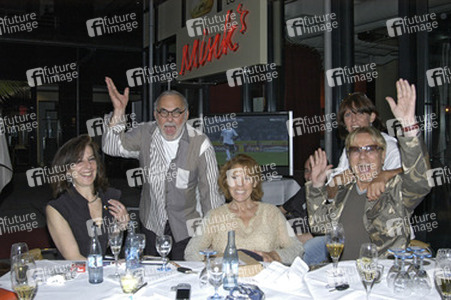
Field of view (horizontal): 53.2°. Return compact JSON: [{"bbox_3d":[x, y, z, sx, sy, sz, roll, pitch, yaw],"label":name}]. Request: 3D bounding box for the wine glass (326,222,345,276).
[{"bbox_3d":[0.439,0.393,1.800,0.074,0.200,0.074,0,2,0],"label":"wine glass"}]

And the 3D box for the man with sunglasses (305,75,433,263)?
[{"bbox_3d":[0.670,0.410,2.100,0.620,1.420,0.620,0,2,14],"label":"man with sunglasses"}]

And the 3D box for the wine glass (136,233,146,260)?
[{"bbox_3d":[-0.365,0.429,1.899,0.066,0.143,0.066,0,1,0],"label":"wine glass"}]

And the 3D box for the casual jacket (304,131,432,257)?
[{"bbox_3d":[0.682,0.241,2.150,0.600,0.630,0.420,0,2,14],"label":"casual jacket"}]

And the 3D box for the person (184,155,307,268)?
[{"bbox_3d":[0.086,0.622,2.130,0.560,1.220,0.720,0,1,3],"label":"person"}]

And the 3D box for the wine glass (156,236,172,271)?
[{"bbox_3d":[-0.249,0.418,1.840,0.067,0.141,0.067,0,2,0],"label":"wine glass"}]

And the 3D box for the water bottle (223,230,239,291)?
[{"bbox_3d":[0.019,0.395,1.620,0.056,0.207,0.056,0,2,0],"label":"water bottle"}]

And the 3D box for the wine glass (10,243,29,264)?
[{"bbox_3d":[-0.683,0.412,1.502,0.062,0.195,0.062,-1,1,0],"label":"wine glass"}]

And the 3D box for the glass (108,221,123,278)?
[{"bbox_3d":[-0.438,0.397,1.798,0.062,0.213,0.062,0,1,0],"label":"glass"}]

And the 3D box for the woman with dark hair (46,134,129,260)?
[{"bbox_3d":[-0.640,0.587,2.090,0.500,1.300,0.720,-1,1,-25],"label":"woman with dark hair"}]

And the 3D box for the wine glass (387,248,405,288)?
[{"bbox_3d":[0.611,0.426,1.610,0.071,0.137,0.071,-1,1,0],"label":"wine glass"}]

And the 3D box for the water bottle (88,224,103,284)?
[{"bbox_3d":[-0.495,0.399,1.724,0.057,0.212,0.057,0,1,0],"label":"water bottle"}]

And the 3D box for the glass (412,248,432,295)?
[{"bbox_3d":[0.684,0.431,1.560,0.067,0.140,0.067,0,1,0],"label":"glass"}]

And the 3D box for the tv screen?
[{"bbox_3d":[0.192,-0.061,5.000,1.120,0.700,0.130,0,2,10],"label":"tv screen"}]

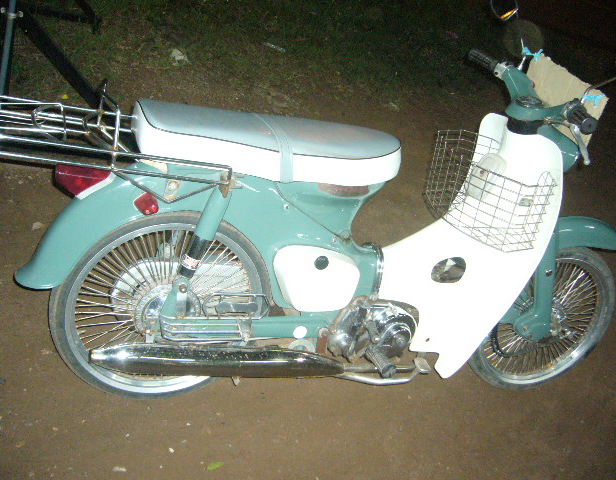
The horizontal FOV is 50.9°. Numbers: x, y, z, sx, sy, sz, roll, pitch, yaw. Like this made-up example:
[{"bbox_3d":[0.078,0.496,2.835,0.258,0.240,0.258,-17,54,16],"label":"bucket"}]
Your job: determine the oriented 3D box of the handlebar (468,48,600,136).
[{"bbox_3d":[0.575,-0.363,1.660,0.140,0.125,0.660,8,21,-15],"label":"handlebar"}]

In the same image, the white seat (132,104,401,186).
[{"bbox_3d":[-0.072,-0.217,1.472,0.650,0.110,0.250,5,22,-24],"label":"white seat"}]

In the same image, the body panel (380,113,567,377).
[{"bbox_3d":[0.330,-0.026,1.728,0.430,0.655,0.480,5,22,-24],"label":"body panel"}]

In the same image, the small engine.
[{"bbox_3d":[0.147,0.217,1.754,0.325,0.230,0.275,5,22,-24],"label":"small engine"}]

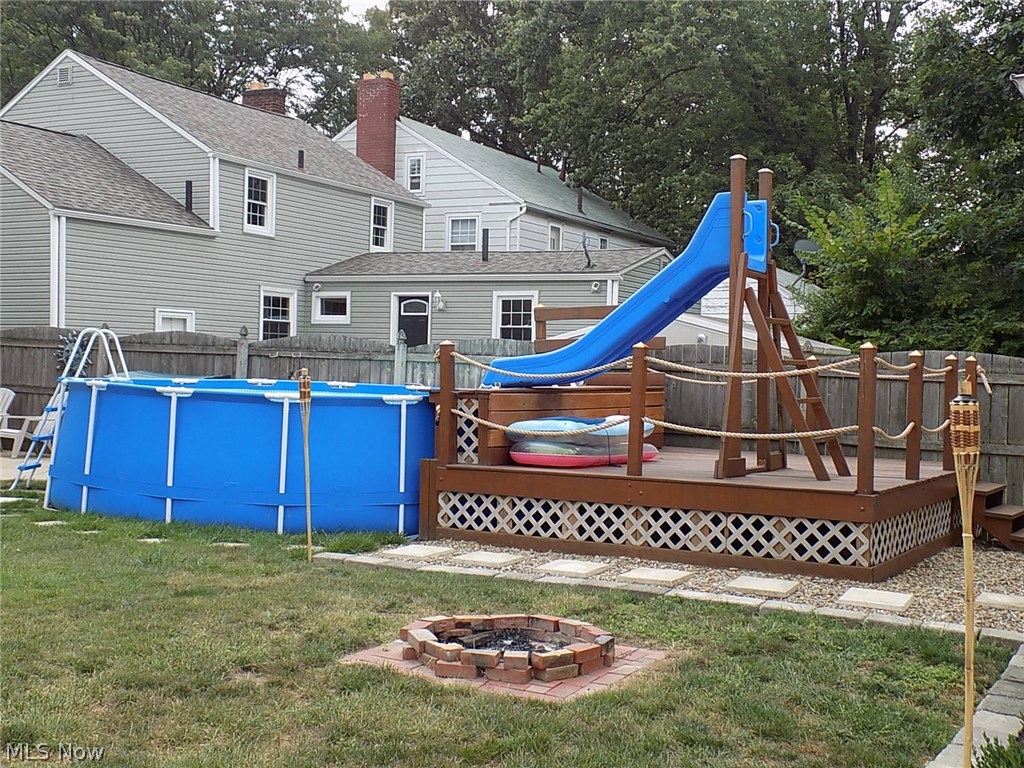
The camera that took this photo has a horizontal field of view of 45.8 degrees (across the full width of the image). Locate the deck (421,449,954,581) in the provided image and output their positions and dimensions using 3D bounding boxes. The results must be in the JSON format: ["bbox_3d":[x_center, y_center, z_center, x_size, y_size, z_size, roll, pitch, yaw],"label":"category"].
[{"bbox_3d":[1.901,1.044,11.013,3.861,0.626,3.989,2,1,32],"label":"deck"}]

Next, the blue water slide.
[{"bbox_3d":[0.957,-0.753,10.627,2.541,1.615,0.571,2,1,32],"label":"blue water slide"}]

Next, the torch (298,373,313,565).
[{"bbox_3d":[-1.525,0.603,8.970,0.090,1.440,0.090,-2,1,-10],"label":"torch"}]

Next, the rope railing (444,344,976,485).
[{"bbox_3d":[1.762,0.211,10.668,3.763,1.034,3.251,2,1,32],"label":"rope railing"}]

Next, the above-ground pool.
[{"bbox_3d":[-2.131,0.630,12.411,4.720,1.200,4.720,1,1,0],"label":"above-ground pool"}]

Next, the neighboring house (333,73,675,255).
[{"bbox_3d":[-1.244,-3.568,36.723,9.000,8.500,11.900,2,1,26],"label":"neighboring house"}]

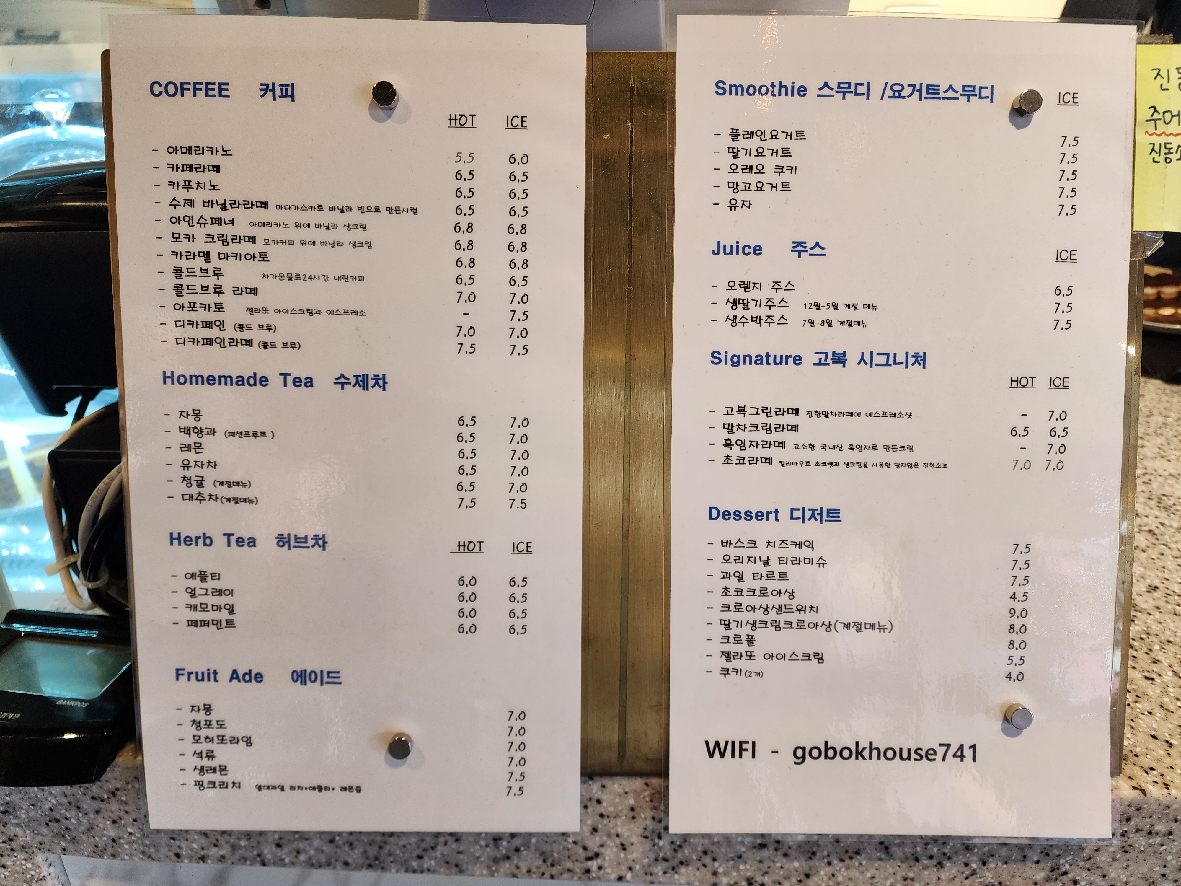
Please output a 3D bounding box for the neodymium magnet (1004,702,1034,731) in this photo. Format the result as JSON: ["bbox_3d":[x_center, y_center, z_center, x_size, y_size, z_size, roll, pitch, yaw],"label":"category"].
[{"bbox_3d":[0.189,0.120,0.345,0.010,0.010,0.005,1,2,-1],"label":"neodymium magnet"}]

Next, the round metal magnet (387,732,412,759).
[{"bbox_3d":[-0.086,0.138,0.357,0.010,0.010,0.005,1,6,-1],"label":"round metal magnet"}]

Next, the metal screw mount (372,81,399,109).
[{"bbox_3d":[-0.085,-0.144,0.326,0.010,0.010,0.005,1,6,-1],"label":"metal screw mount"}]

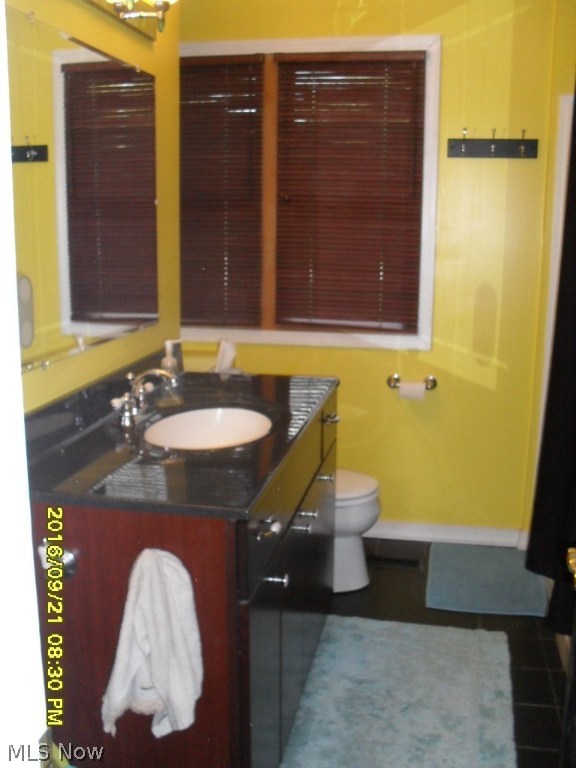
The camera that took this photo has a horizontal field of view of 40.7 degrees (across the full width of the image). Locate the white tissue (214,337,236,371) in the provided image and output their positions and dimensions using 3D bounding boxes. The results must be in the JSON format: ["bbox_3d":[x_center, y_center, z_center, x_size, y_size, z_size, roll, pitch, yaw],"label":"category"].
[{"bbox_3d":[-0.243,-0.110,3.026,0.080,0.133,0.060,2,12,11],"label":"white tissue"}]

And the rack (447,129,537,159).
[{"bbox_3d":[0.812,-0.950,3.075,0.347,0.107,0.055,3,12,11],"label":"rack"}]

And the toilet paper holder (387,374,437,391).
[{"bbox_3d":[0.528,-0.006,3.314,0.206,0.058,0.075,3,12,11],"label":"toilet paper holder"}]

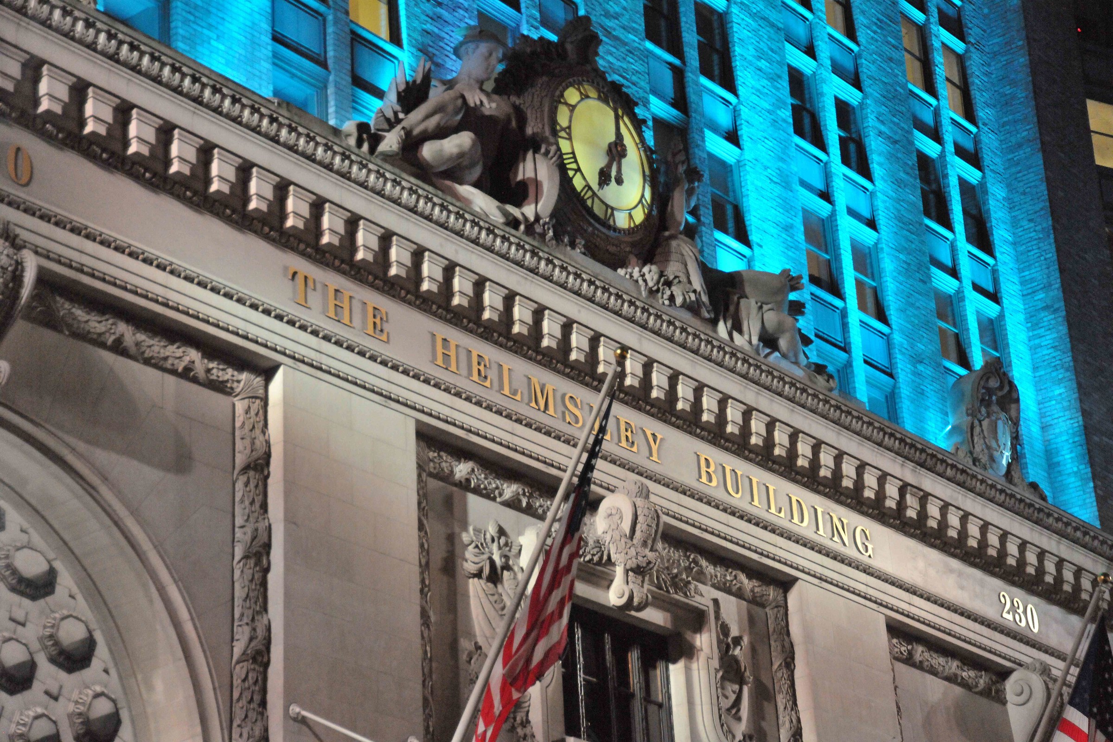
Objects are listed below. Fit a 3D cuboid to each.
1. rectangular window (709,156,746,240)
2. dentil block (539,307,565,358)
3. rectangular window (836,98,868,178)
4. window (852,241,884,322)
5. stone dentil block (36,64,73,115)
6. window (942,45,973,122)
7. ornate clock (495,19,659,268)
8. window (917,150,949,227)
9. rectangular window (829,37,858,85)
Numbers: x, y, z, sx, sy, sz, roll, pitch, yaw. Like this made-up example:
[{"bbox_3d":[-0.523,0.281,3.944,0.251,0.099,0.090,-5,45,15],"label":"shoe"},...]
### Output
[{"bbox_3d":[3.469,-3.608,52.939,0.200,1.800,1.200,-21,-30,34],"label":"rectangular window"},{"bbox_3d":[-0.116,-0.619,41.832,0.360,0.581,0.530,-21,-30,34],"label":"dentil block"},{"bbox_3d":[6.290,-5.227,55.180,0.200,2.050,1.300,-20,-29,33],"label":"rectangular window"},{"bbox_3d":[6.894,-2.025,56.818,0.200,1.800,1.200,-21,-30,34],"label":"window"},{"bbox_3d":[-6.888,-3.790,34.771,0.330,0.559,0.502,-21,-30,34],"label":"stone dentil block"},{"bbox_3d":[9.699,-7.099,62.505,0.200,1.920,1.350,-21,-30,34],"label":"window"},{"bbox_3d":[0.573,-4.052,45.676,1.150,5.100,4.300,-21,-30,34],"label":"ornate clock"},{"bbox_3d":[8.691,-4.280,59.595,0.200,1.920,1.350,-21,-30,34],"label":"window"},{"bbox_3d":[6.200,-6.783,55.859,0.150,0.900,1.300,-20,-29,33],"label":"rectangular window"}]

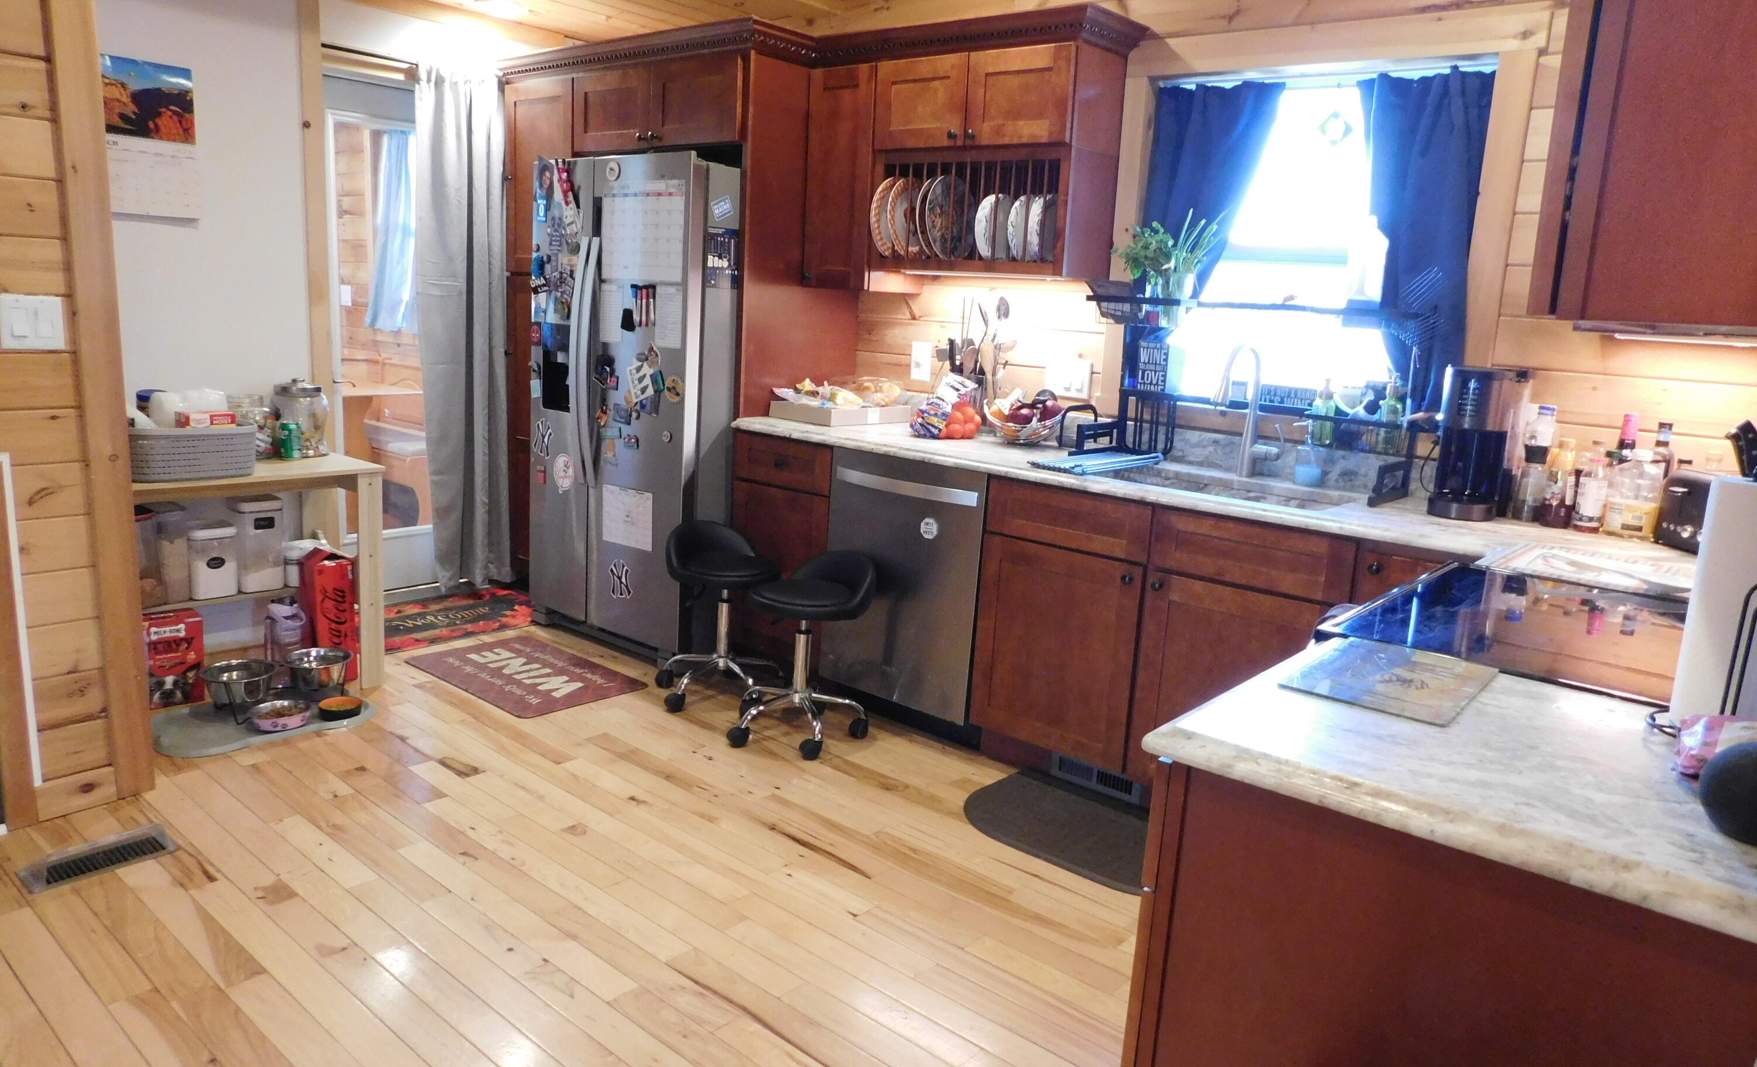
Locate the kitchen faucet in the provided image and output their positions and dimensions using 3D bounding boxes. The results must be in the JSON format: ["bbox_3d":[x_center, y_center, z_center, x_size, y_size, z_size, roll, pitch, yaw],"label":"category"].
[{"bbox_3d":[1.018,-0.327,3.177,0.130,0.367,0.270,13,15,40],"label":"kitchen faucet"}]

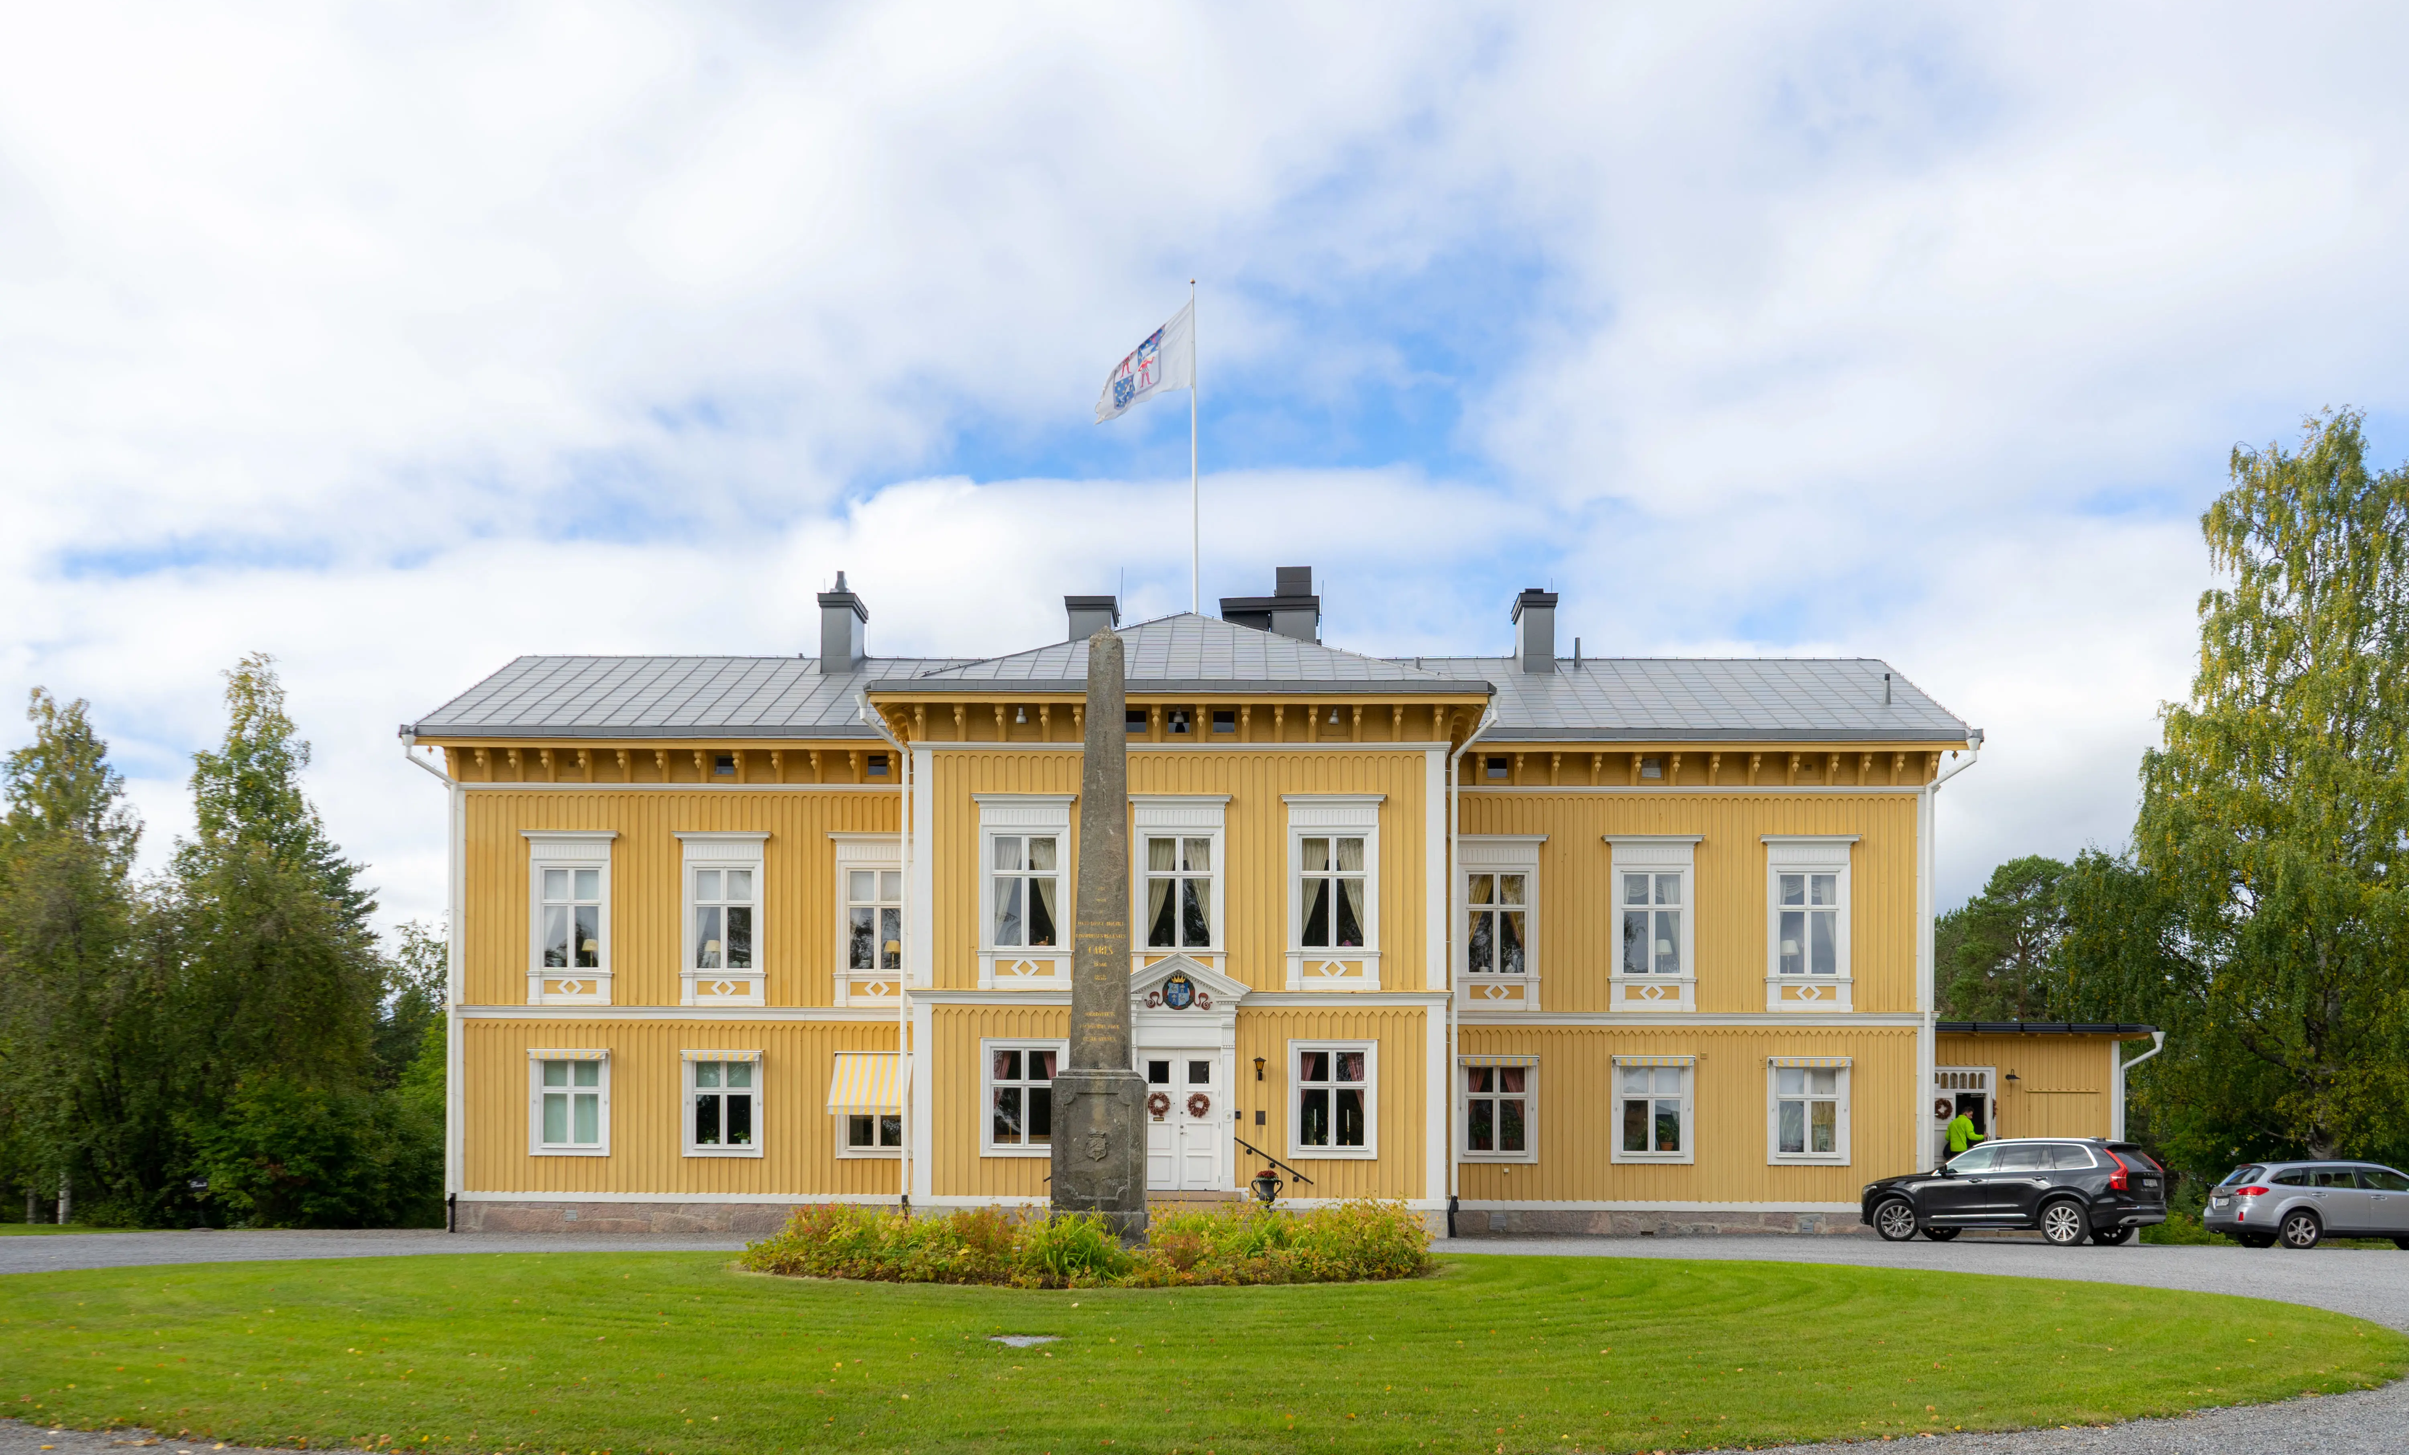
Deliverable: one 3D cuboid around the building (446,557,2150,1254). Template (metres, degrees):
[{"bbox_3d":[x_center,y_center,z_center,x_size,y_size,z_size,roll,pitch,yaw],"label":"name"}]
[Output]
[{"bbox_3d":[1.800,3.000,38.500,33.500,13.200,13.800,0,-3,1],"label":"building"}]

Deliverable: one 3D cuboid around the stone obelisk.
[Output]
[{"bbox_3d":[-1.240,2.480,21.900,1.140,7.350,1.140,0,-3,1],"label":"stone obelisk"}]

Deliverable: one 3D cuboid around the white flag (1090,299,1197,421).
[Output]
[{"bbox_3d":[-1.250,-7.450,38.000,2.200,2.450,0.600,-1,-3,14],"label":"white flag"}]

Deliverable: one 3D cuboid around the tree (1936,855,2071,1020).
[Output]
[{"bbox_3d":[25.800,9.800,60.000,5.200,11.800,5.200,-1,-3,24],"label":"tree"}]

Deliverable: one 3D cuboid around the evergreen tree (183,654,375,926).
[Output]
[{"bbox_3d":[-21.200,4.800,43.000,5.000,13.000,5.000,2,-3,-24],"label":"evergreen tree"}]

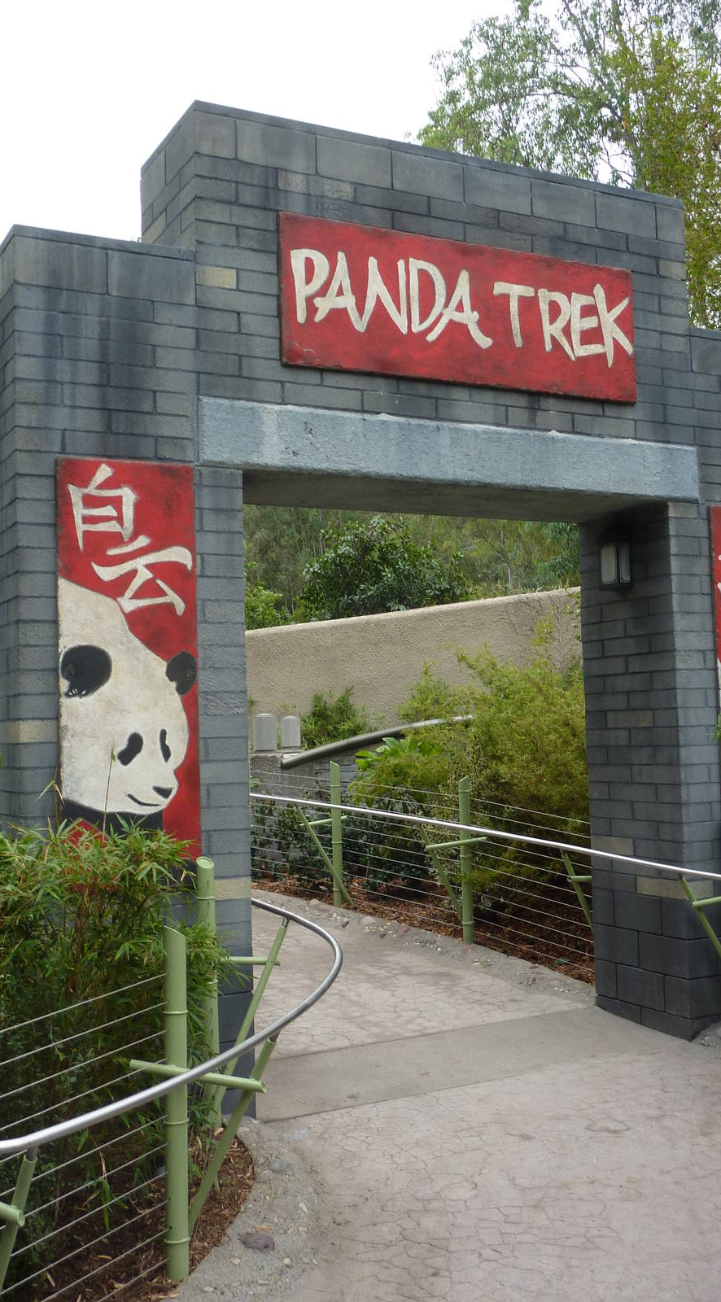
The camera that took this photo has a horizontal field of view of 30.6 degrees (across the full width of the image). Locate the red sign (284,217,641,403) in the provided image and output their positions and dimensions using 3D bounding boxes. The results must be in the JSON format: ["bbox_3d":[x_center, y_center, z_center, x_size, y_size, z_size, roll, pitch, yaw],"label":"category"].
[{"bbox_3d":[0.538,-1.664,6.518,2.040,0.715,0.050,0,-4,-27],"label":"red sign"}]

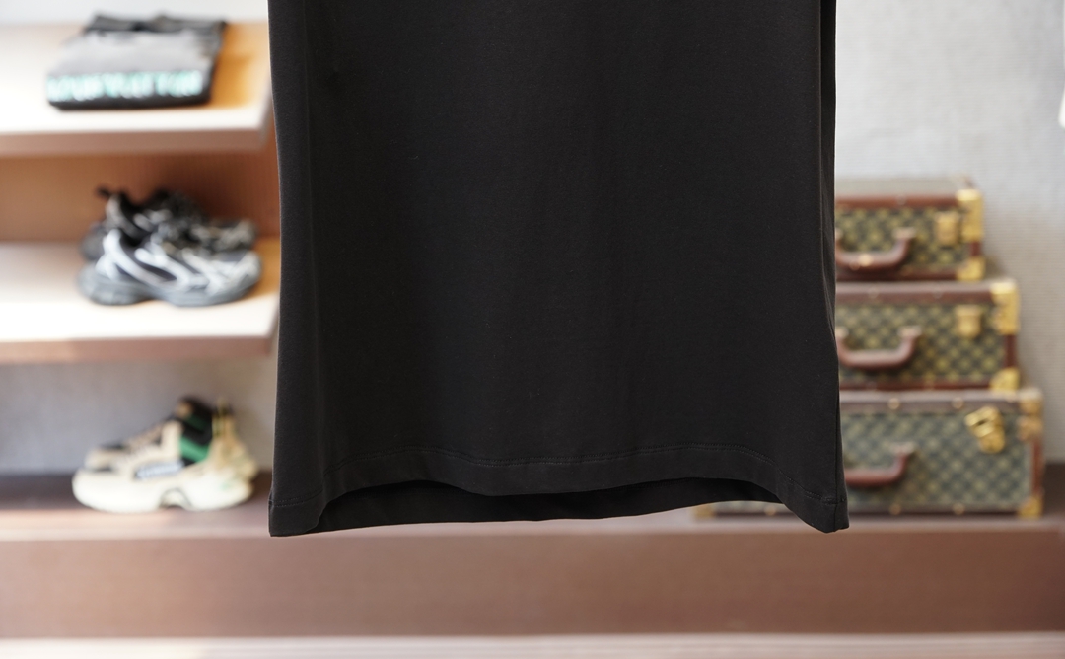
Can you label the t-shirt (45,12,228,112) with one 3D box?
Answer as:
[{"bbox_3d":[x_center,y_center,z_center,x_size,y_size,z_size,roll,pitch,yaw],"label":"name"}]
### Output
[{"bbox_3d":[-0.651,-0.448,4.001,0.268,0.037,0.315,-2,30,-3],"label":"t-shirt"}]

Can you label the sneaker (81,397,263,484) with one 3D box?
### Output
[{"bbox_3d":[-0.611,0.207,4.069,0.303,0.180,0.116,0,9,0],"label":"sneaker"}]

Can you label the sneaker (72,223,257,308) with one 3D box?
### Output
[{"bbox_3d":[-0.603,-0.121,4.051,0.299,0.128,0.113,1,30,2],"label":"sneaker"}]

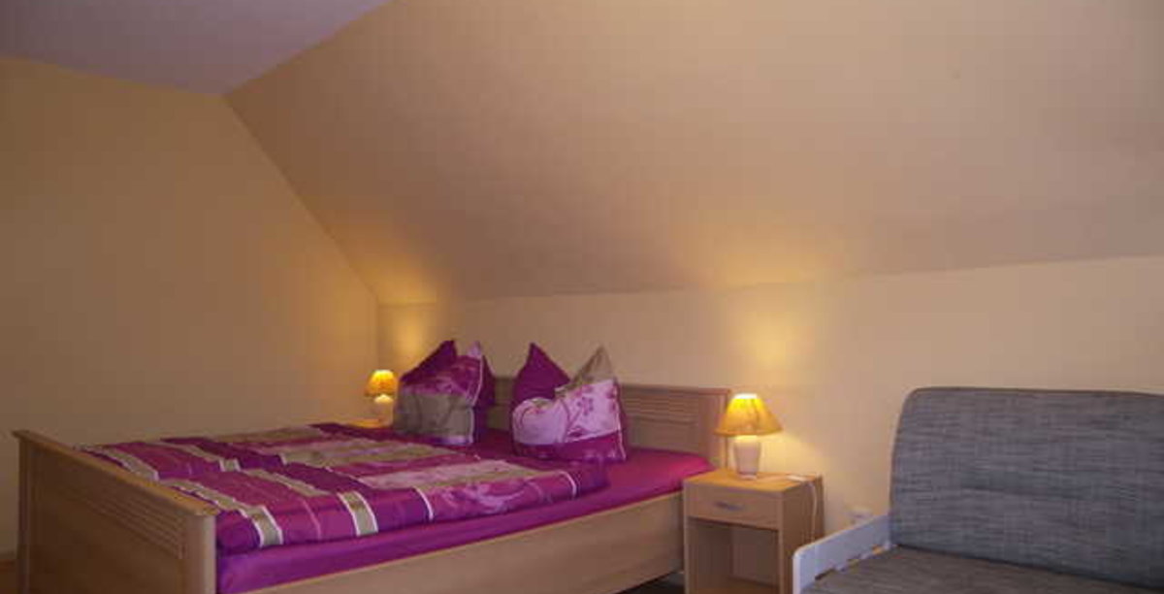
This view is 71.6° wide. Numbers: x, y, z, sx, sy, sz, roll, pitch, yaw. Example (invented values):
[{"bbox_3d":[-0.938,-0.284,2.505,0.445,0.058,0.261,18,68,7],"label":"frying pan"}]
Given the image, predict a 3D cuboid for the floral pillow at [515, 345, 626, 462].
[{"bbox_3d":[-0.060,0.473,3.732,0.520,0.500,0.220,-2,-4,34],"label":"floral pillow"}]

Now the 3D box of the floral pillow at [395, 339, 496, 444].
[{"bbox_3d":[-0.758,0.502,4.422,0.570,0.520,0.240,-3,-4,44],"label":"floral pillow"}]

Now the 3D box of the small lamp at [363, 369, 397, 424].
[{"bbox_3d":[-1.180,0.600,4.800,0.250,0.325,0.250,-3,-4,44],"label":"small lamp"}]

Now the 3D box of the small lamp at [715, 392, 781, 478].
[{"bbox_3d":[0.649,0.543,3.160,0.255,0.335,0.255,0,-3,0],"label":"small lamp"}]

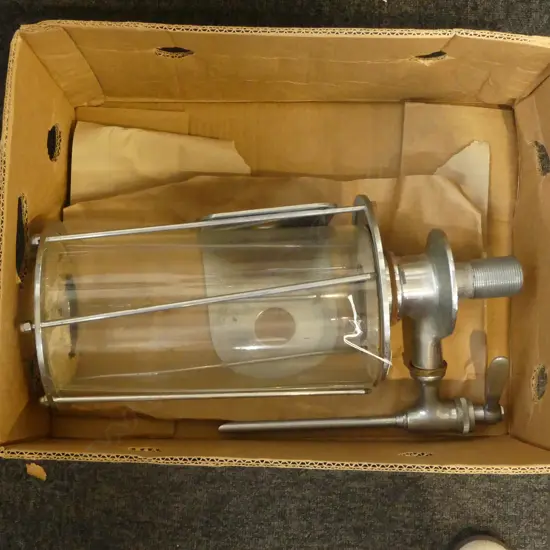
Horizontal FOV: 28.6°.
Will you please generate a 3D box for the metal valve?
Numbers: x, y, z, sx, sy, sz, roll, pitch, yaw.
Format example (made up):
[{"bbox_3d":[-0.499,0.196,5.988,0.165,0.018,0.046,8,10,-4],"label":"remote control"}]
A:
[{"bbox_3d":[0.096,0.068,1.107,0.318,0.111,0.222,-3,98,0],"label":"metal valve"}]

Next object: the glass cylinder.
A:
[{"bbox_3d":[-0.061,0.029,1.100,0.327,0.188,0.188,-4,83,0],"label":"glass cylinder"}]

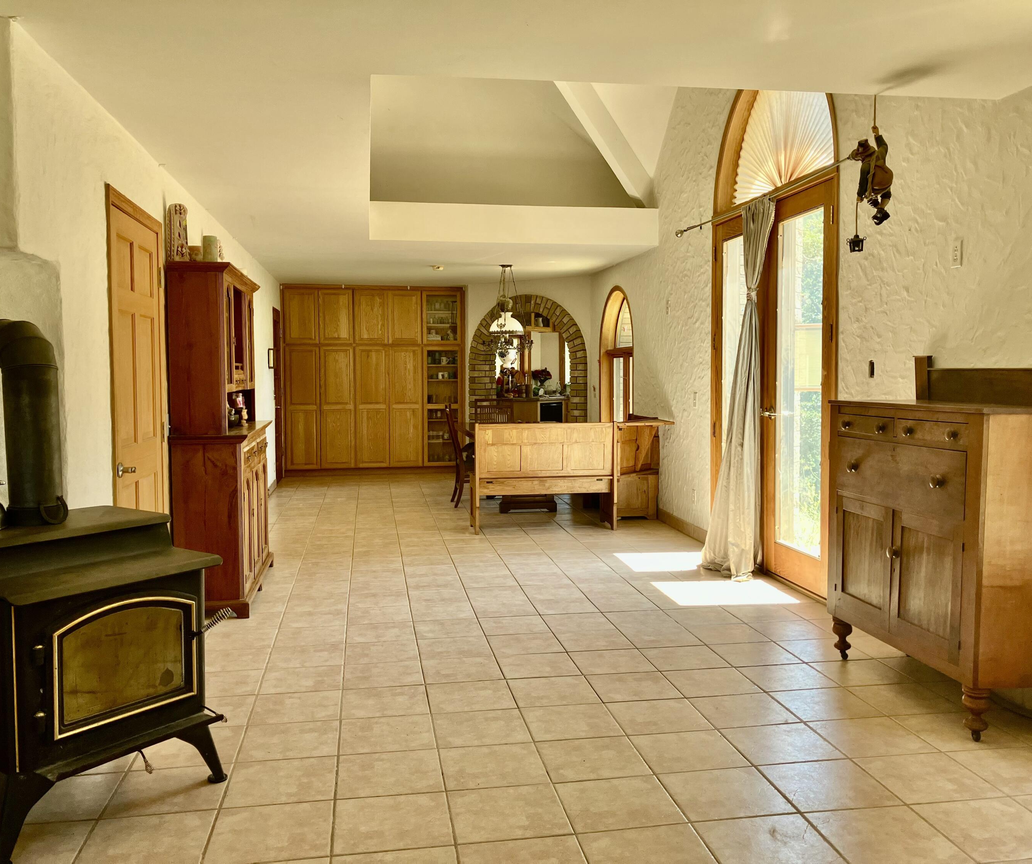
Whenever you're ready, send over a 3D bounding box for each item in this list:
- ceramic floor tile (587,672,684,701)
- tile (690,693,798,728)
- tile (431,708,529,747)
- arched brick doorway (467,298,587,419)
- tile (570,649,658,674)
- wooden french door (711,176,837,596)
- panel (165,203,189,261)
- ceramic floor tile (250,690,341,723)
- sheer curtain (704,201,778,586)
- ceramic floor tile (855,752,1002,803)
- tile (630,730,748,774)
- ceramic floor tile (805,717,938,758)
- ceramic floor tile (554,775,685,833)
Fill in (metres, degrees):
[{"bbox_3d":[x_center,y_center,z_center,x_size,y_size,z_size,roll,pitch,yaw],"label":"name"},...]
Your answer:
[{"bbox_3d":[0.502,1.096,3.992,0.343,0.010,0.335,-1,4,-9],"label":"ceramic floor tile"},{"bbox_3d":[0.857,1.055,3.525,0.320,0.010,0.320,-1,4,-9],"label":"tile"},{"bbox_3d":[-0.130,1.088,3.411,0.332,0.014,0.324,-1,4,-9],"label":"tile"},{"bbox_3d":[0.182,-0.527,11.070,1.665,2.164,0.250,2,4,33],"label":"arched brick doorway"},{"bbox_3d":[0.430,1.034,4.169,0.332,0.014,0.324,-1,4,-9],"label":"tile"},{"bbox_3d":[1.625,-0.269,5.938,0.110,2.339,1.842,-1,4,-8],"label":"wooden french door"},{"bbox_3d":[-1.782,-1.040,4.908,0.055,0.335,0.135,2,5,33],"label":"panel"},{"bbox_3d":[-0.861,1.088,3.667,0.332,0.011,0.326,-1,4,-9],"label":"ceramic floor tile"},{"bbox_3d":[1.453,-0.273,5.999,0.260,2.370,0.560,-1,4,-9],"label":"sheer curtain"},{"bbox_3d":[1.290,1.091,2.931,0.320,0.010,0.320,-1,4,-9],"label":"ceramic floor tile"},{"bbox_3d":[0.613,1.141,3.319,0.343,0.010,0.335,-1,4,-9],"label":"tile"},{"bbox_3d":[1.238,1.070,3.254,0.320,0.010,0.320,-1,4,-9],"label":"ceramic floor tile"},{"bbox_3d":[0.311,1.137,2.846,0.332,0.011,0.326,-1,4,-9],"label":"ceramic floor tile"}]

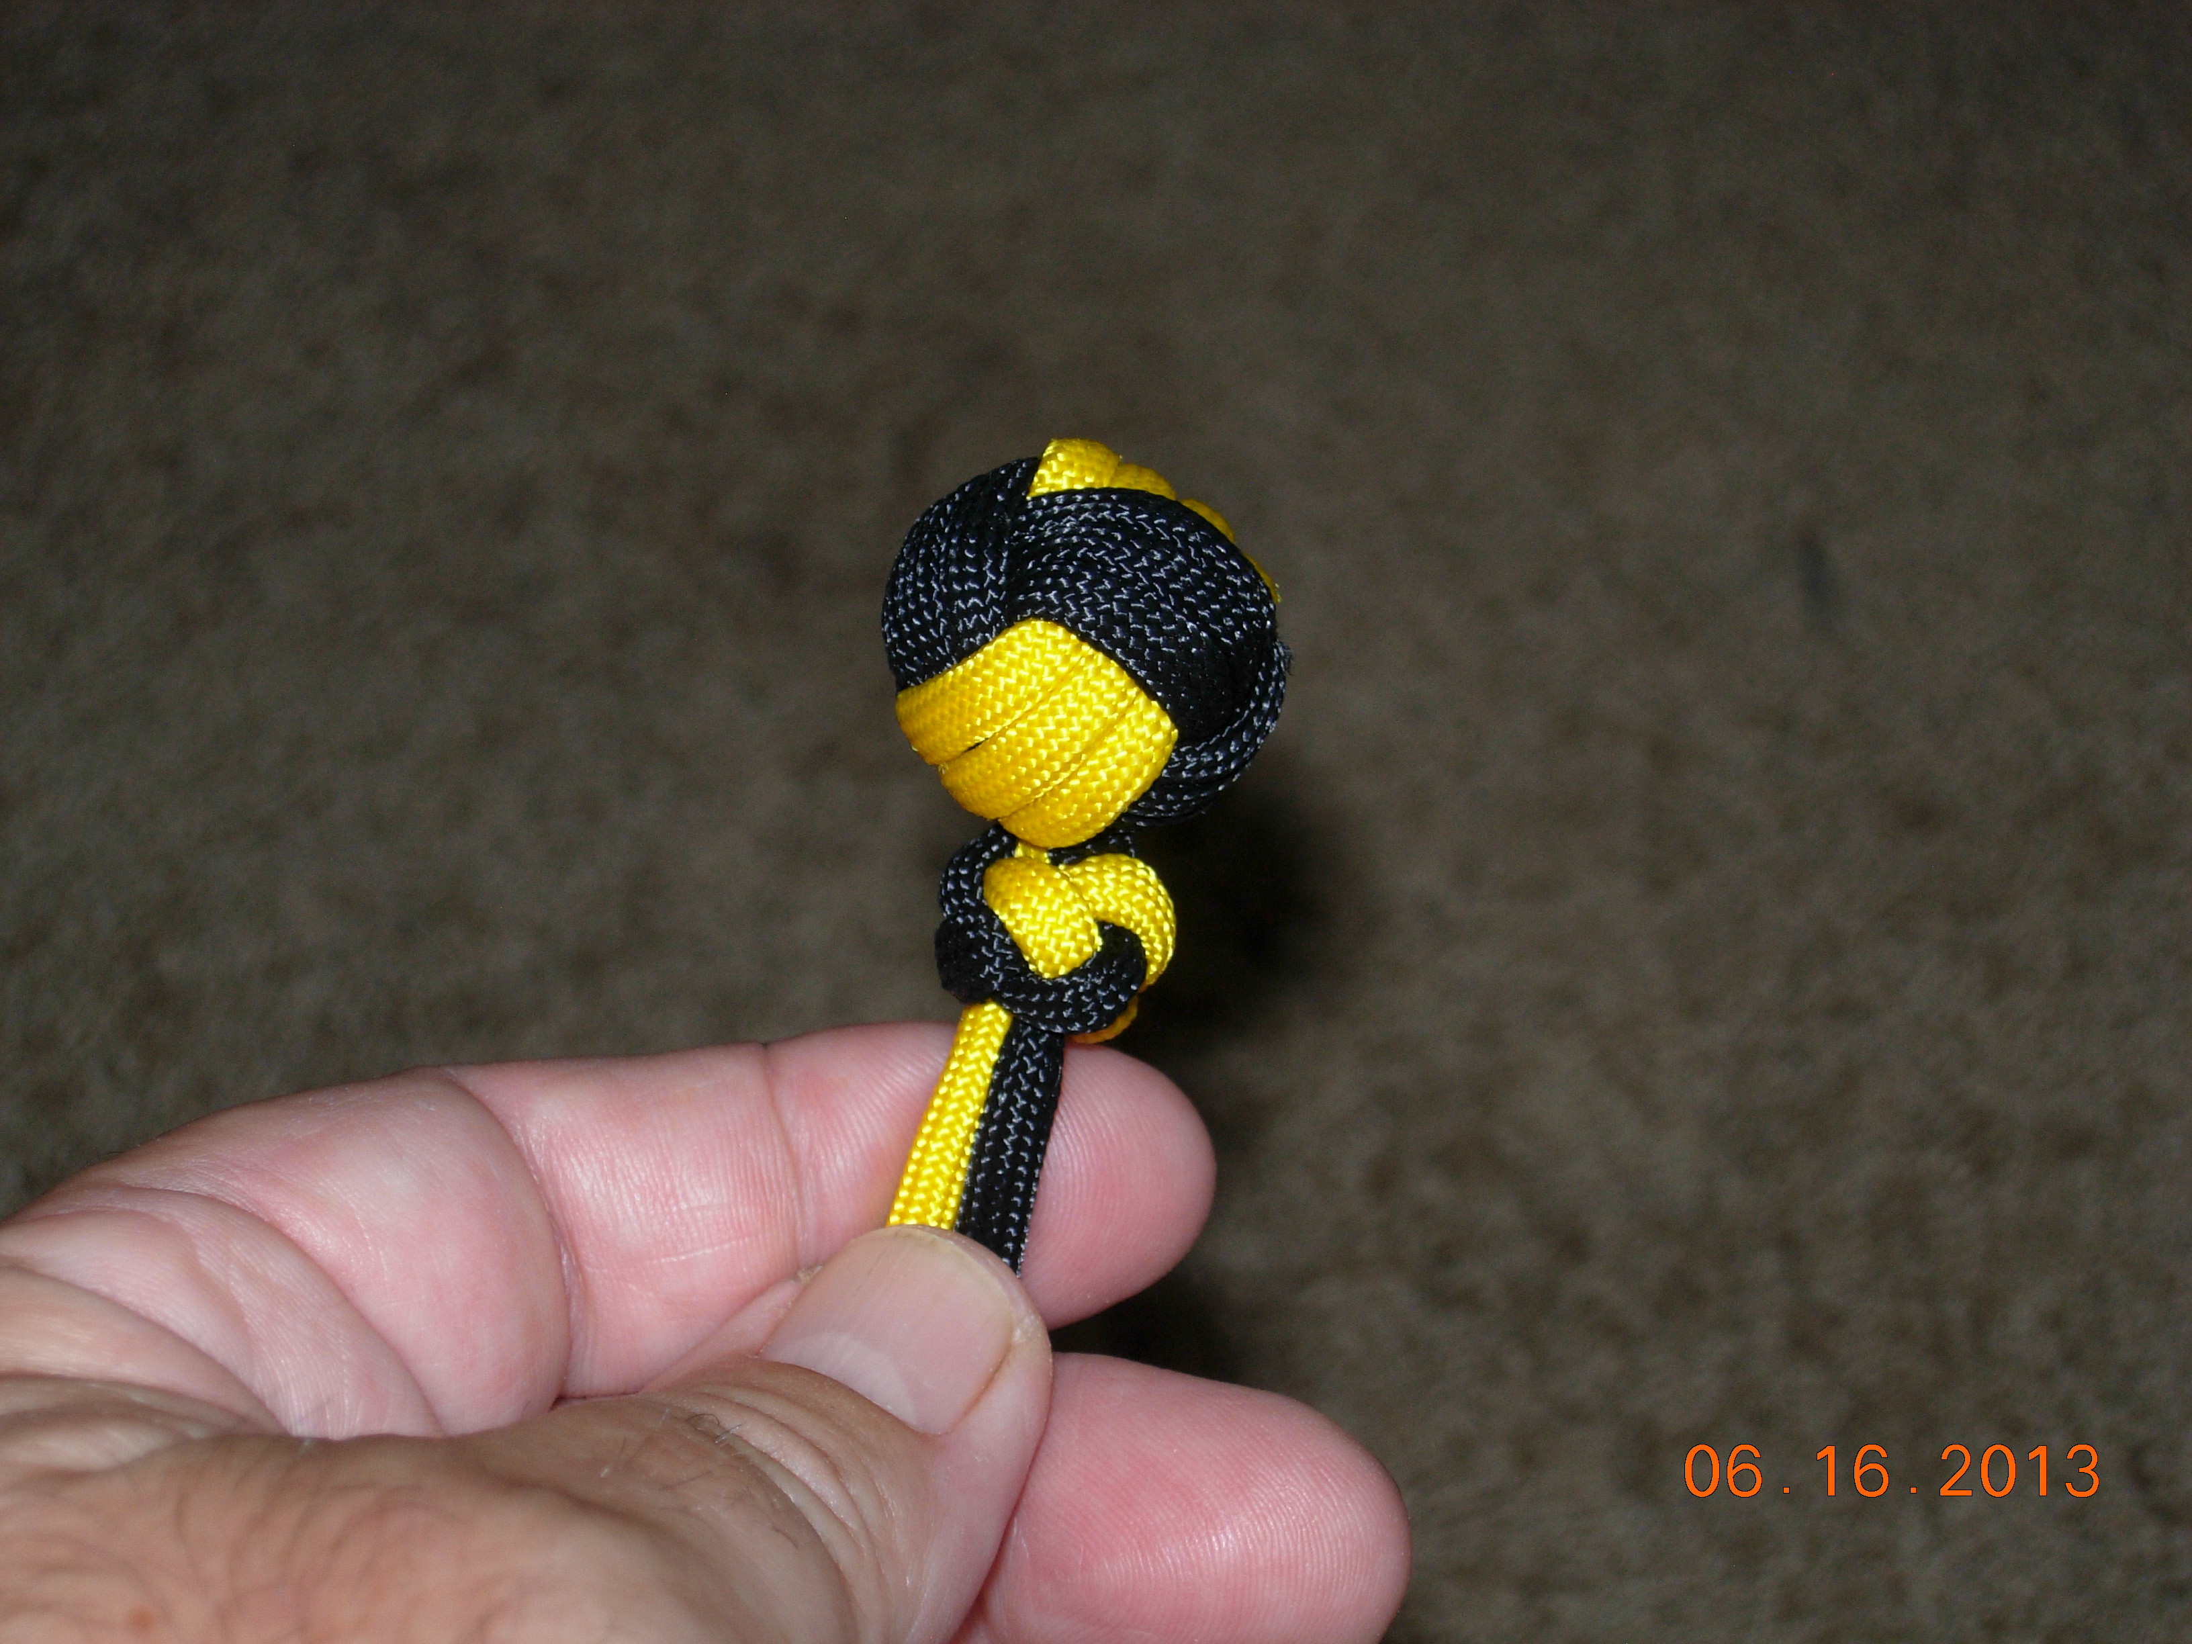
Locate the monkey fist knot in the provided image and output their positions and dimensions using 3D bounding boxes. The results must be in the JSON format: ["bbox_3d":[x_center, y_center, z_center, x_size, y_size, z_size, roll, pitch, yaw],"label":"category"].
[{"bbox_3d":[-0.001,-0.005,0.357,0.025,0.025,0.037,5,99,0],"label":"monkey fist knot"}]

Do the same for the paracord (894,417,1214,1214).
[{"bbox_3d":[-0.003,0.002,0.357,0.023,0.024,0.053,8,97,0],"label":"paracord"}]

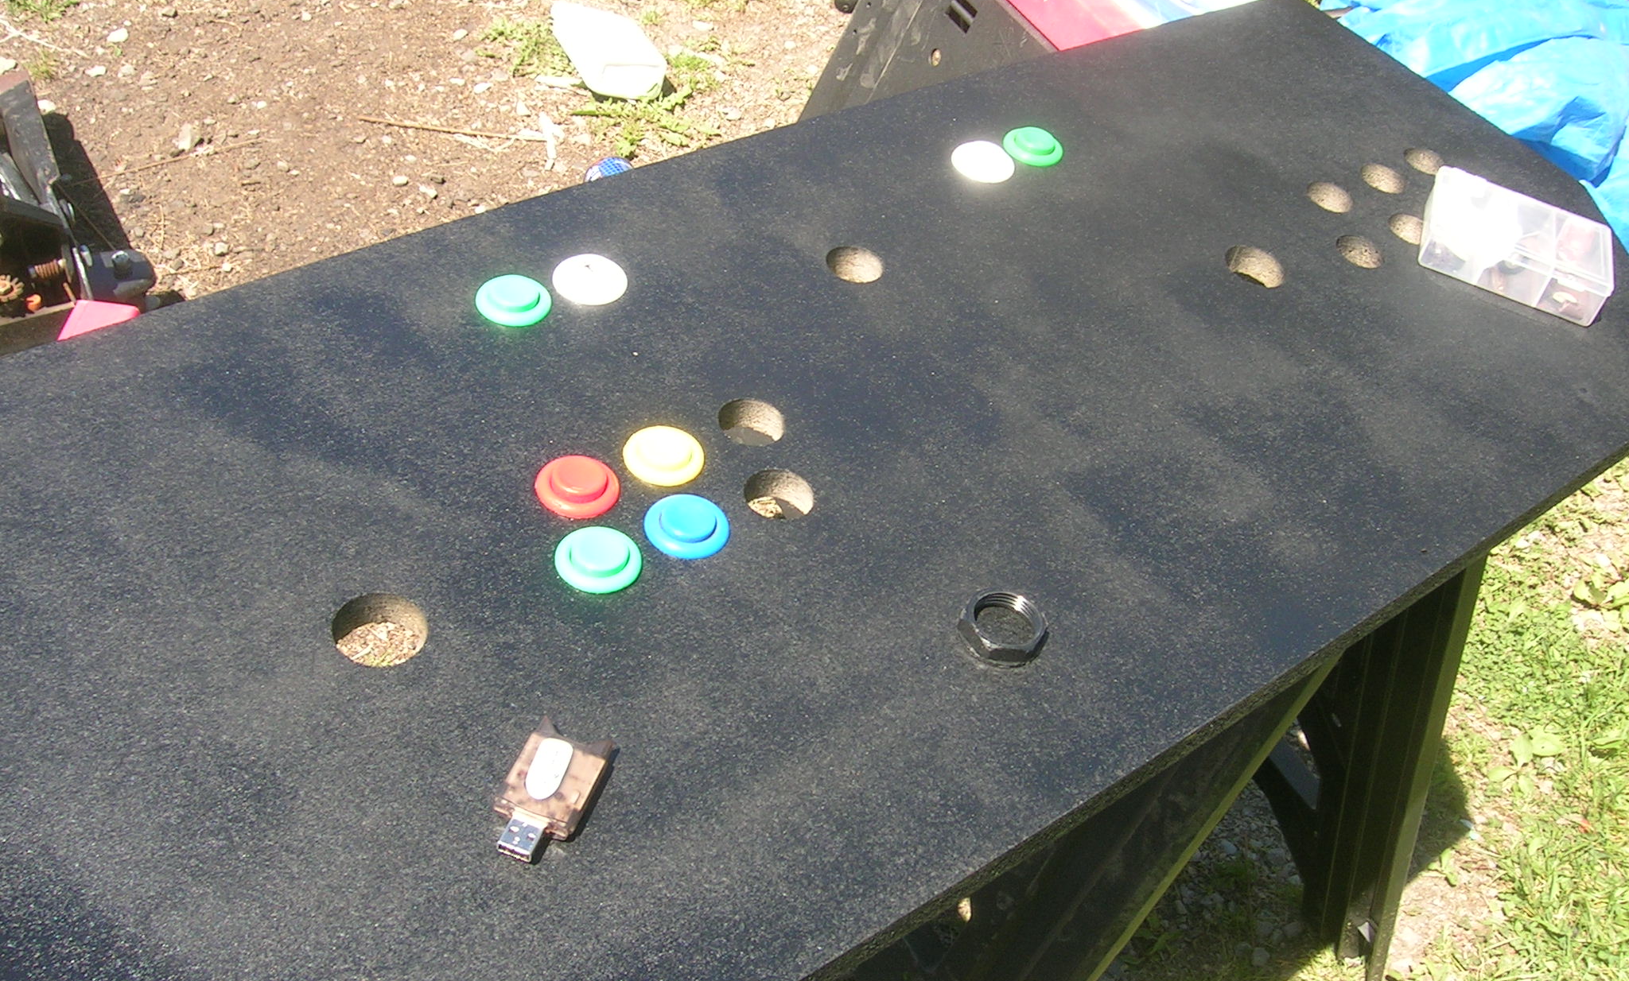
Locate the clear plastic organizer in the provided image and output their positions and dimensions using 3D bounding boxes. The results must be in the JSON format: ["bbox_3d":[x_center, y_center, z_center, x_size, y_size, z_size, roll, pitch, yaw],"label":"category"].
[{"bbox_3d":[0.382,-0.134,0.899,0.097,0.024,0.063,21,45,5],"label":"clear plastic organizer"}]

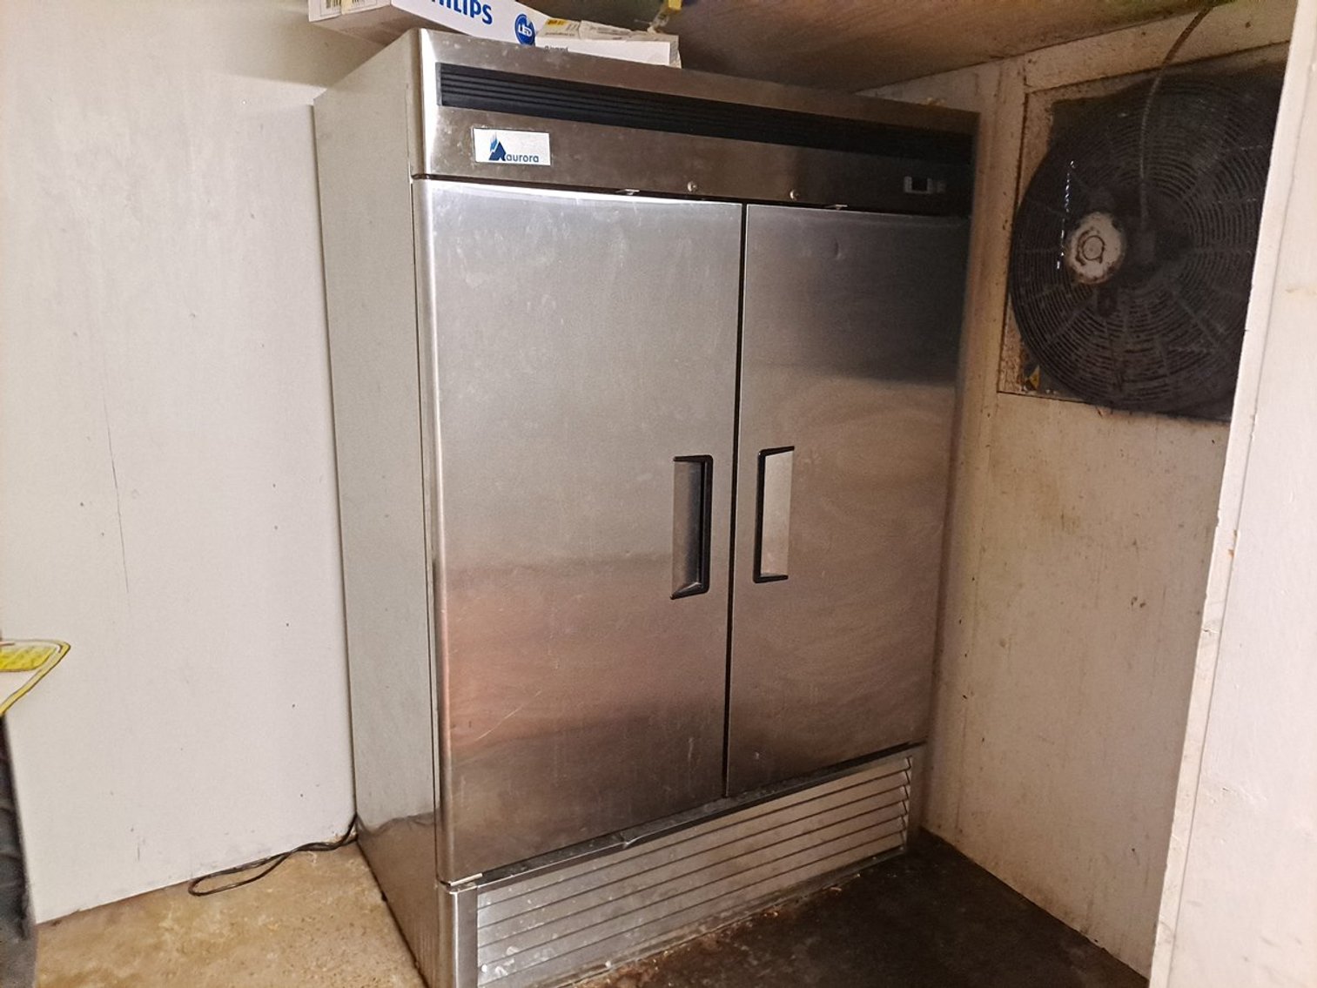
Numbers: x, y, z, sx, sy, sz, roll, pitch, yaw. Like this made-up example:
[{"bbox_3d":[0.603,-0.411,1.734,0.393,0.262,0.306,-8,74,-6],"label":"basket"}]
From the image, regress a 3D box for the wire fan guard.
[{"bbox_3d":[1.011,-0.499,1.943,0.140,0.645,0.645,-6,14,-29],"label":"wire fan guard"}]

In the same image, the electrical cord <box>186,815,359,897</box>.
[{"bbox_3d":[-1.017,0.962,2.543,0.440,0.070,0.090,-6,14,-29],"label":"electrical cord"}]

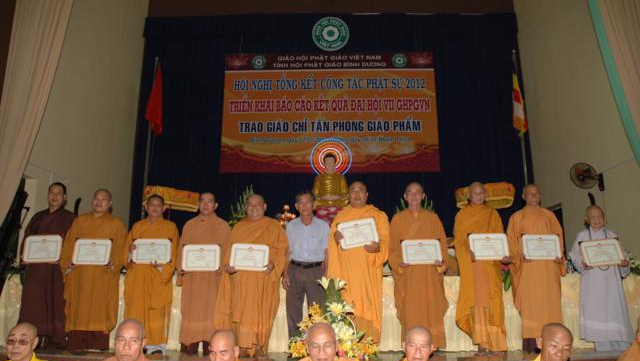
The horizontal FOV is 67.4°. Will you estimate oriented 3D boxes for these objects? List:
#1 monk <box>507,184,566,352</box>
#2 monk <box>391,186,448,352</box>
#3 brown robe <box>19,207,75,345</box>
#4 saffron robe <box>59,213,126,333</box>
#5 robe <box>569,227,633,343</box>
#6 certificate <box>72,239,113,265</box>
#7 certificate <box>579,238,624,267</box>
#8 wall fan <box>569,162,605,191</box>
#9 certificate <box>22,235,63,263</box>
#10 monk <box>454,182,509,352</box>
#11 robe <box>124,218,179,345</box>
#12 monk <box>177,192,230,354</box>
[{"bbox_3d":[2.174,0.853,4.871,0.530,1.672,0.450,-1,-12,6],"label":"monk"},{"bbox_3d":[1.028,0.865,5.009,0.599,1.717,0.430,0,-12,0],"label":"monk"},{"bbox_3d":[-2.779,0.956,4.953,0.490,1.413,0.420,2,-13,-8],"label":"brown robe"},{"bbox_3d":[-2.293,0.926,4.907,0.570,1.208,0.420,1,-12,-6],"label":"saffron robe"},{"bbox_3d":[2.815,1.039,4.851,0.510,1.151,0.420,-2,-13,8],"label":"robe"},{"bbox_3d":[-2.229,0.707,4.718,0.365,0.255,0.020,1,-12,-6],"label":"certificate"},{"bbox_3d":[2.841,0.724,4.825,0.395,0.275,0.025,-8,-14,14],"label":"certificate"},{"bbox_3d":[4.280,-0.056,7.725,0.360,0.440,0.430,8,-14,-34],"label":"wall fan"},{"bbox_3d":[-2.838,0.706,4.910,0.390,0.275,0.020,1,-12,-3],"label":"certificate"},{"bbox_3d":[1.690,0.864,5.040,0.537,1.738,0.430,1,-12,-3],"label":"monk"},{"bbox_3d":[-1.665,0.983,4.791,0.490,1.236,0.420,1,-12,-5],"label":"robe"},{"bbox_3d":[-1.144,0.887,4.781,0.520,1.573,0.450,1,-12,-3],"label":"monk"}]

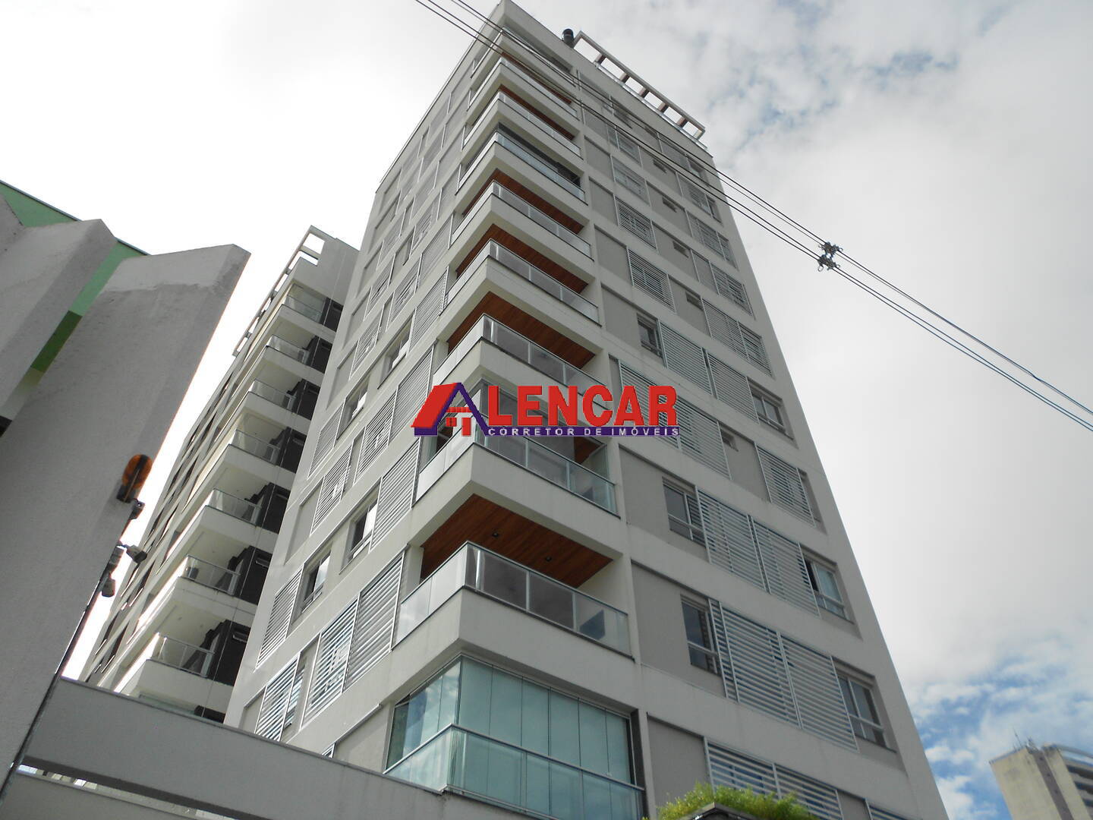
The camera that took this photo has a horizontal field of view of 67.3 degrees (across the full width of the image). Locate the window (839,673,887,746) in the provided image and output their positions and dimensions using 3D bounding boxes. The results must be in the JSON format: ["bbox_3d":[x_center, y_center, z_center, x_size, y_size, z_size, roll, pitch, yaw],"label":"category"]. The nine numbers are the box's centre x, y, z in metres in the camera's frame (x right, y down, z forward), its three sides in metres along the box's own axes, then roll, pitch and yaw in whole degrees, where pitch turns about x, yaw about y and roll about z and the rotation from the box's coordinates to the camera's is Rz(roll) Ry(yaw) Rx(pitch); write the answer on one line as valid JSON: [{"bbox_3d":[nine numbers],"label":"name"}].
[{"bbox_3d":[6.226,5.978,16.405,1.363,1.372,0.090,29,-54,-24],"label":"window"}]

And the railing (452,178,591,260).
[{"bbox_3d":[-0.653,-4.307,21.636,3.190,0.783,1.987,29,-54,-24],"label":"railing"}]

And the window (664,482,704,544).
[{"bbox_3d":[2.978,2.269,16.888,1.334,1.372,0.090,29,-54,-24],"label":"window"}]

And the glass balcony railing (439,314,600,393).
[{"bbox_3d":[-0.576,-0.320,17.359,3.137,0.811,2.047,29,-54,-24],"label":"glass balcony railing"}]

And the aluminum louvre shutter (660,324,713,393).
[{"bbox_3d":[3.596,-1.358,21.298,1.581,2.024,0.060,29,-54,-24],"label":"aluminum louvre shutter"}]

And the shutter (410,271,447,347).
[{"bbox_3d":[-2.861,-2.426,20.202,0.060,1.975,1.592,28,-54,-24],"label":"shutter"}]

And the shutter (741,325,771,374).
[{"bbox_3d":[6.095,-1.890,24.785,1.581,2.001,0.060,29,-54,-24],"label":"shutter"}]

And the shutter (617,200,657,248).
[{"bbox_3d":[2.811,-5.668,25.523,1.584,1.910,0.099,29,-54,-25],"label":"shutter"}]

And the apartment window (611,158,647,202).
[{"bbox_3d":[2.850,-7.630,27.707,1.574,1.980,0.059,29,-54,-25],"label":"apartment window"}]

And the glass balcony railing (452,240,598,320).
[{"bbox_3d":[-0.596,-2.321,19.525,3.219,0.739,1.972,28,-54,-24],"label":"glass balcony railing"}]

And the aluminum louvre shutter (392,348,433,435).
[{"bbox_3d":[-3.037,-0.375,18.536,0.060,2.044,1.576,29,-54,-24],"label":"aluminum louvre shutter"}]

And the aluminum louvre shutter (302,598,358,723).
[{"bbox_3d":[-3.931,4.611,15.029,0.059,2.029,1.604,29,-54,-25],"label":"aluminum louvre shutter"}]

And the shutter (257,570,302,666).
[{"bbox_3d":[-6.112,4.731,18.840,0.060,2.016,1.610,29,-54,-24],"label":"shutter"}]

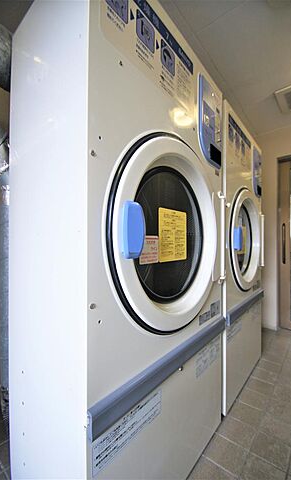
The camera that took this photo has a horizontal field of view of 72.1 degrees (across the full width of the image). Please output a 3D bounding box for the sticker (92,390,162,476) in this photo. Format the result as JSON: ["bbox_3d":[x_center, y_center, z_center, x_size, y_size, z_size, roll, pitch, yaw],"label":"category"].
[{"bbox_3d":[-0.033,0.521,0.564,0.005,0.083,0.275,0,0,41],"label":"sticker"}]

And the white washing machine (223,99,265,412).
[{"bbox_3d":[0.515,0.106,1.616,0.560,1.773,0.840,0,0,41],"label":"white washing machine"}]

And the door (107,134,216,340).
[{"bbox_3d":[0.141,-0.024,0.769,0.100,0.700,0.700,0,0,41],"label":"door"}]

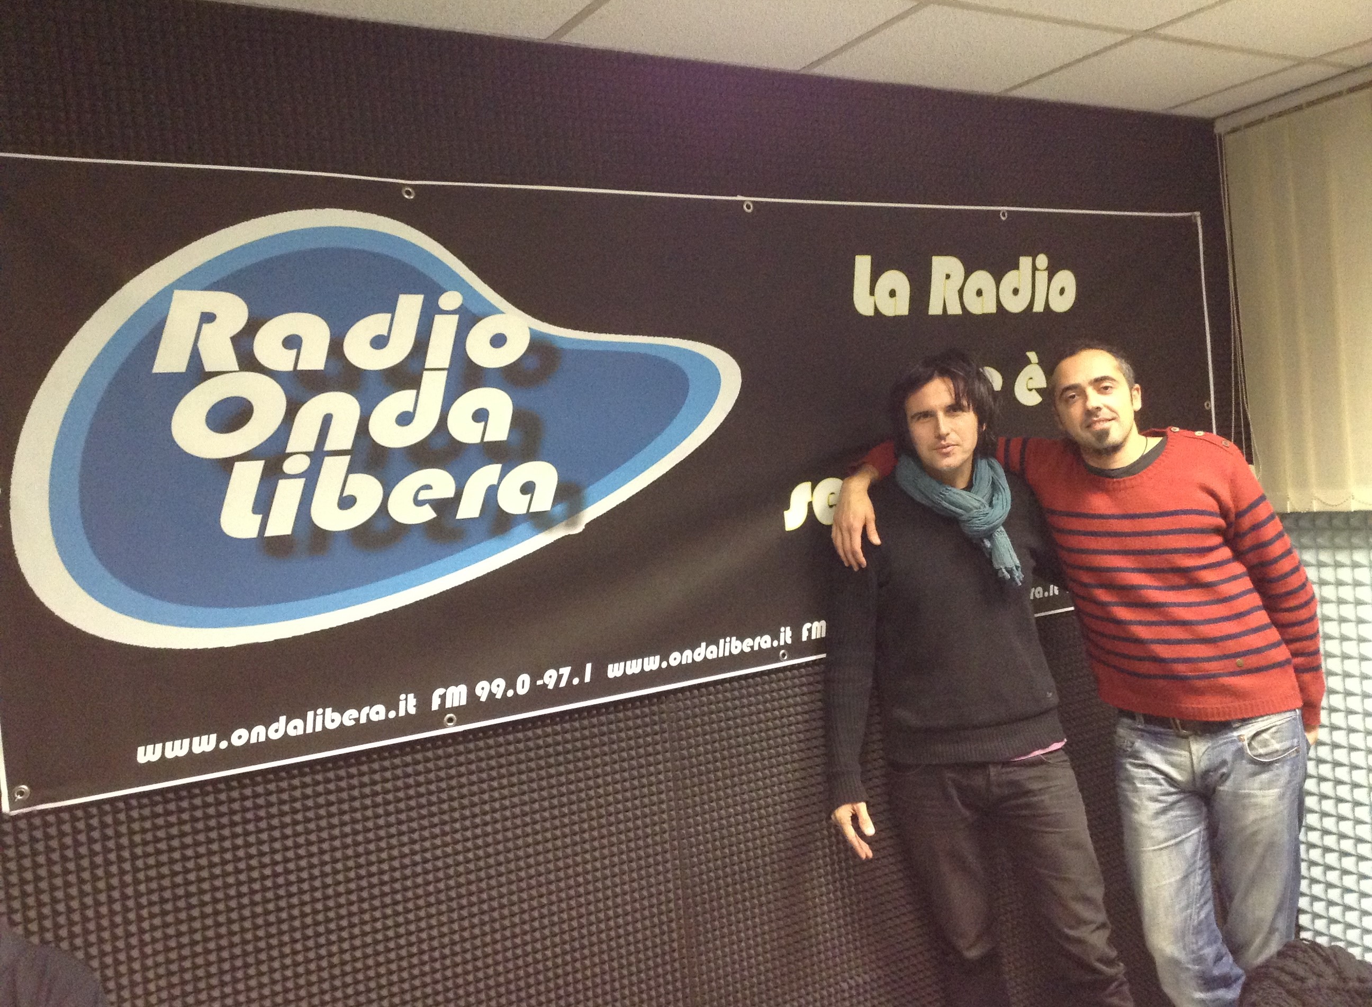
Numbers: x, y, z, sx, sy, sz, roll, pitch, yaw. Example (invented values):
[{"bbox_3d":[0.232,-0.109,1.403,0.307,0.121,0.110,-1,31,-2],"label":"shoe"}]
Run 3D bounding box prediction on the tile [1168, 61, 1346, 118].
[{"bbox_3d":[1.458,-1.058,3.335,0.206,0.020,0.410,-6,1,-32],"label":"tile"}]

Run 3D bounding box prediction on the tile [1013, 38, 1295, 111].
[{"bbox_3d":[1.113,-1.024,3.119,0.590,0.020,0.410,-6,1,-32],"label":"tile"}]

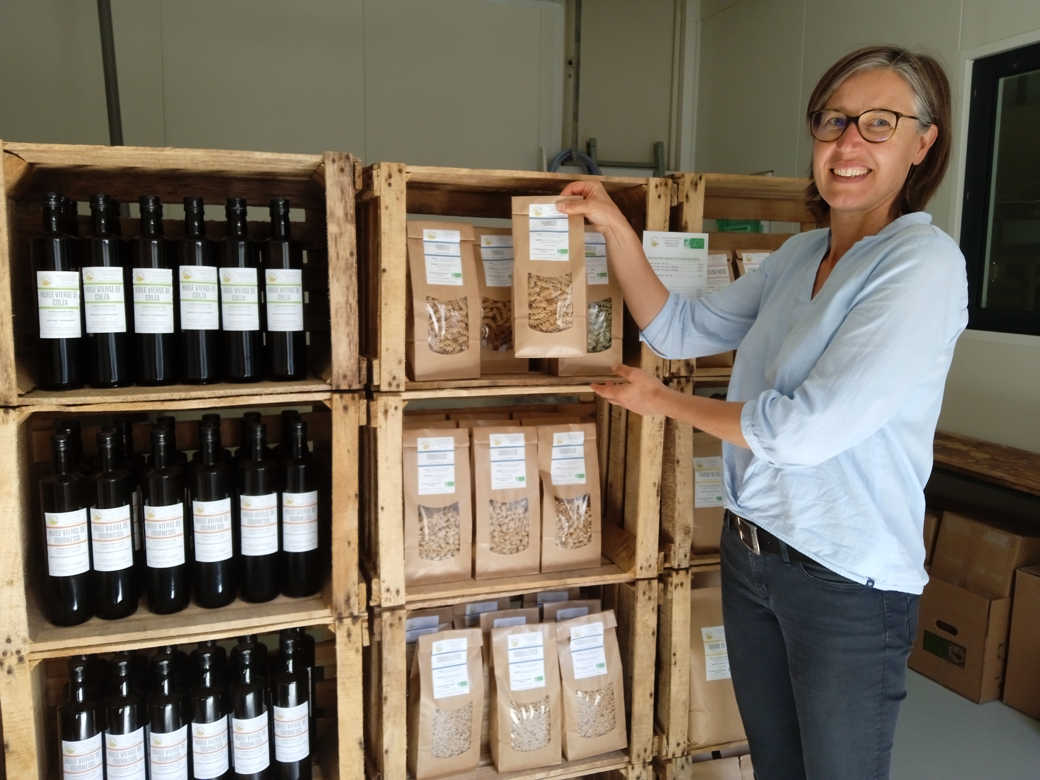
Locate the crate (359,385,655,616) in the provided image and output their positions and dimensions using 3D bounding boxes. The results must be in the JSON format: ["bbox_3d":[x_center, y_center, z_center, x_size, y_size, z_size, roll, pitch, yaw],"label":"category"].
[{"bbox_3d":[-0.031,0.157,1.594,0.530,0.362,0.296,-2,9,-18],"label":"crate"}]

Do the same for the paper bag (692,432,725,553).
[{"bbox_3d":[0.369,0.194,1.705,0.120,0.238,0.075,-1,9,-16],"label":"paper bag"}]

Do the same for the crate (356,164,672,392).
[{"bbox_3d":[-0.027,-0.206,1.565,0.530,0.362,0.296,-2,9,-18],"label":"crate"}]

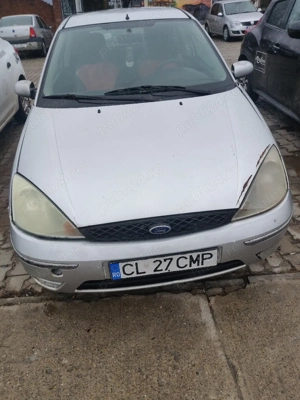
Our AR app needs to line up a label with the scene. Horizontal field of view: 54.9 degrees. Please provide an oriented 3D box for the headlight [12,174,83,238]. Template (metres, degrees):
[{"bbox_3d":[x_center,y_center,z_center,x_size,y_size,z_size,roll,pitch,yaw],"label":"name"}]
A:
[{"bbox_3d":[-0.562,0.049,1.542,0.490,0.250,0.370,0,34,7],"label":"headlight"}]

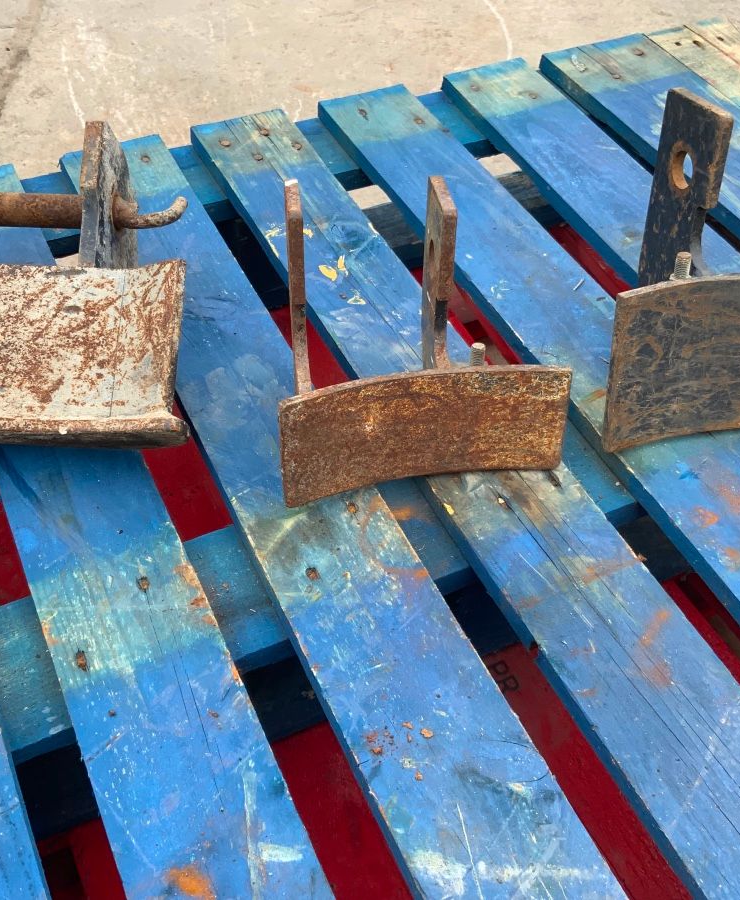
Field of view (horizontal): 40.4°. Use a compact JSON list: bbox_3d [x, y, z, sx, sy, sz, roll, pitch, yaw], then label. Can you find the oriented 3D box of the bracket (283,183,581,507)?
[{"bbox_3d":[0.029,-0.079,0.677,0.195,0.193,0.092,-7,32,-10],"label":"bracket"}]

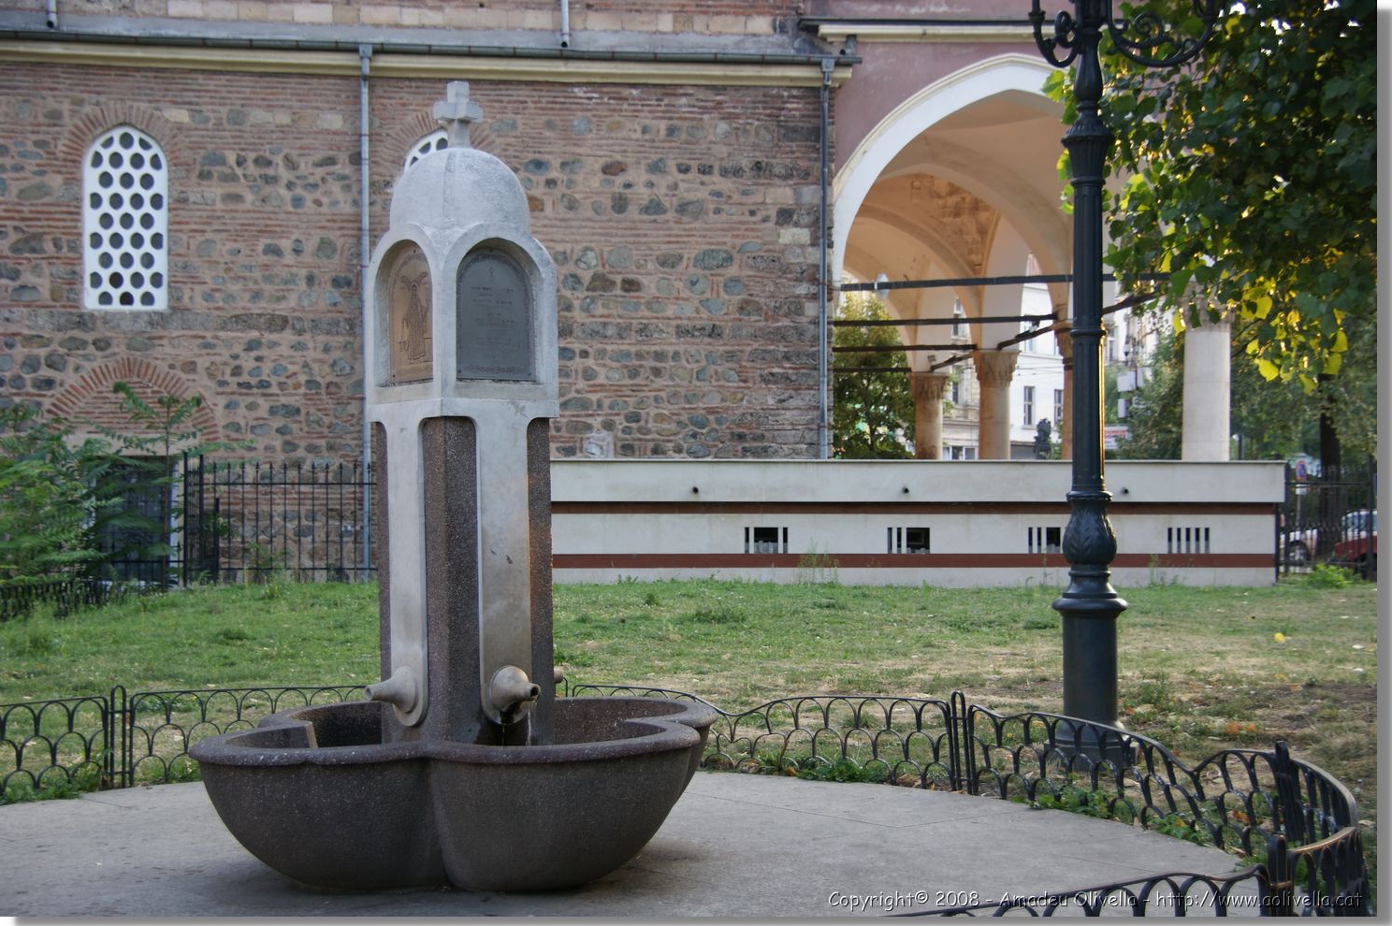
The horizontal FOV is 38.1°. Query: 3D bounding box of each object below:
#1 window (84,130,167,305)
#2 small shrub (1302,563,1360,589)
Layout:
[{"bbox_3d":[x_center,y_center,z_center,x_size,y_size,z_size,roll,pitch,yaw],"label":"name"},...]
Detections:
[{"bbox_3d":[-7.522,-3.229,26.600,1.120,2.430,0.160,0,0,-6],"label":"window"},{"bbox_3d":[8.515,1.517,27.000,0.760,0.360,0.650,0,0,0],"label":"small shrub"}]

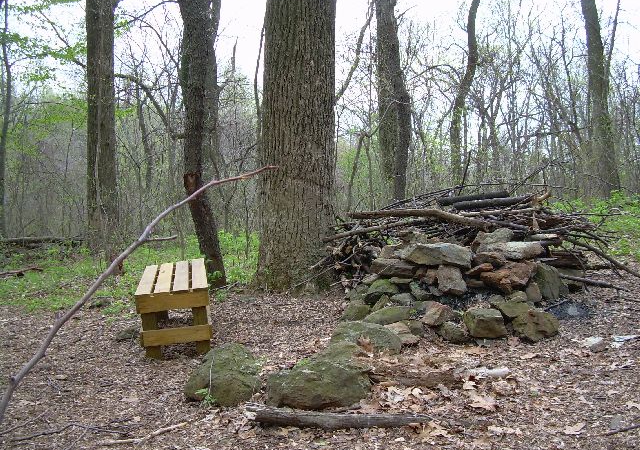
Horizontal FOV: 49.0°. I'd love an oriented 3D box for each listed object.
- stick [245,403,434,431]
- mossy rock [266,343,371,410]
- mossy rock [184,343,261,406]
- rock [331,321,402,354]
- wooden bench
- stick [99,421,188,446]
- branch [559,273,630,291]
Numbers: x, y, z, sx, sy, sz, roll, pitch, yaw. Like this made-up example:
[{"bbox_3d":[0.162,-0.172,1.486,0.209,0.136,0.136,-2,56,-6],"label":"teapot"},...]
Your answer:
[{"bbox_3d":[0.099,0.986,3.631,0.970,0.090,0.100,-1,5,5],"label":"stick"},{"bbox_3d":[-0.017,0.861,4.139,0.570,0.250,0.560,-2,5,-6],"label":"mossy rock"},{"bbox_3d":[-0.582,0.851,4.157,0.430,0.290,0.460,-2,6,-11],"label":"mossy rock"},{"bbox_3d":[0.320,0.790,5.071,0.500,0.200,0.420,-2,5,-6],"label":"rock"},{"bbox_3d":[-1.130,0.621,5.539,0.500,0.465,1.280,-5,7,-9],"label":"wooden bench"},{"bbox_3d":[-0.874,1.042,3.539,0.470,0.040,0.110,-4,6,-29],"label":"stick"},{"bbox_3d":[2.530,0.540,6.500,0.660,0.090,0.140,13,5,0],"label":"branch"}]

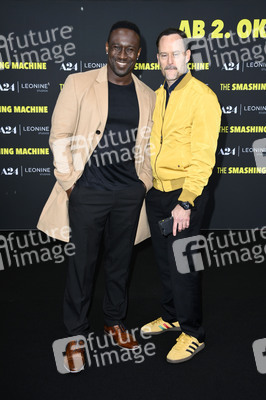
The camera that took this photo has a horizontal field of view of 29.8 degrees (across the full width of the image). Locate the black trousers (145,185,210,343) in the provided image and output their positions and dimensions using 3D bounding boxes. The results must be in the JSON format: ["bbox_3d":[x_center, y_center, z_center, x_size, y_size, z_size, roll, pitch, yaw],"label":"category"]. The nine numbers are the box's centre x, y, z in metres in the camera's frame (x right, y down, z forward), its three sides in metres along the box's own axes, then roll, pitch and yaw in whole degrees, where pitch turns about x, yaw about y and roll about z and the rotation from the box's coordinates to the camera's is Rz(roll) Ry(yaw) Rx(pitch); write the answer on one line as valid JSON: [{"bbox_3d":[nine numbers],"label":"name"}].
[{"bbox_3d":[0.258,0.356,2.926,0.400,0.970,0.285,11,17,41],"label":"black trousers"}]

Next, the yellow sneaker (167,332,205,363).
[{"bbox_3d":[0.312,0.830,2.870,0.290,0.115,0.106,-11,17,-40],"label":"yellow sneaker"}]

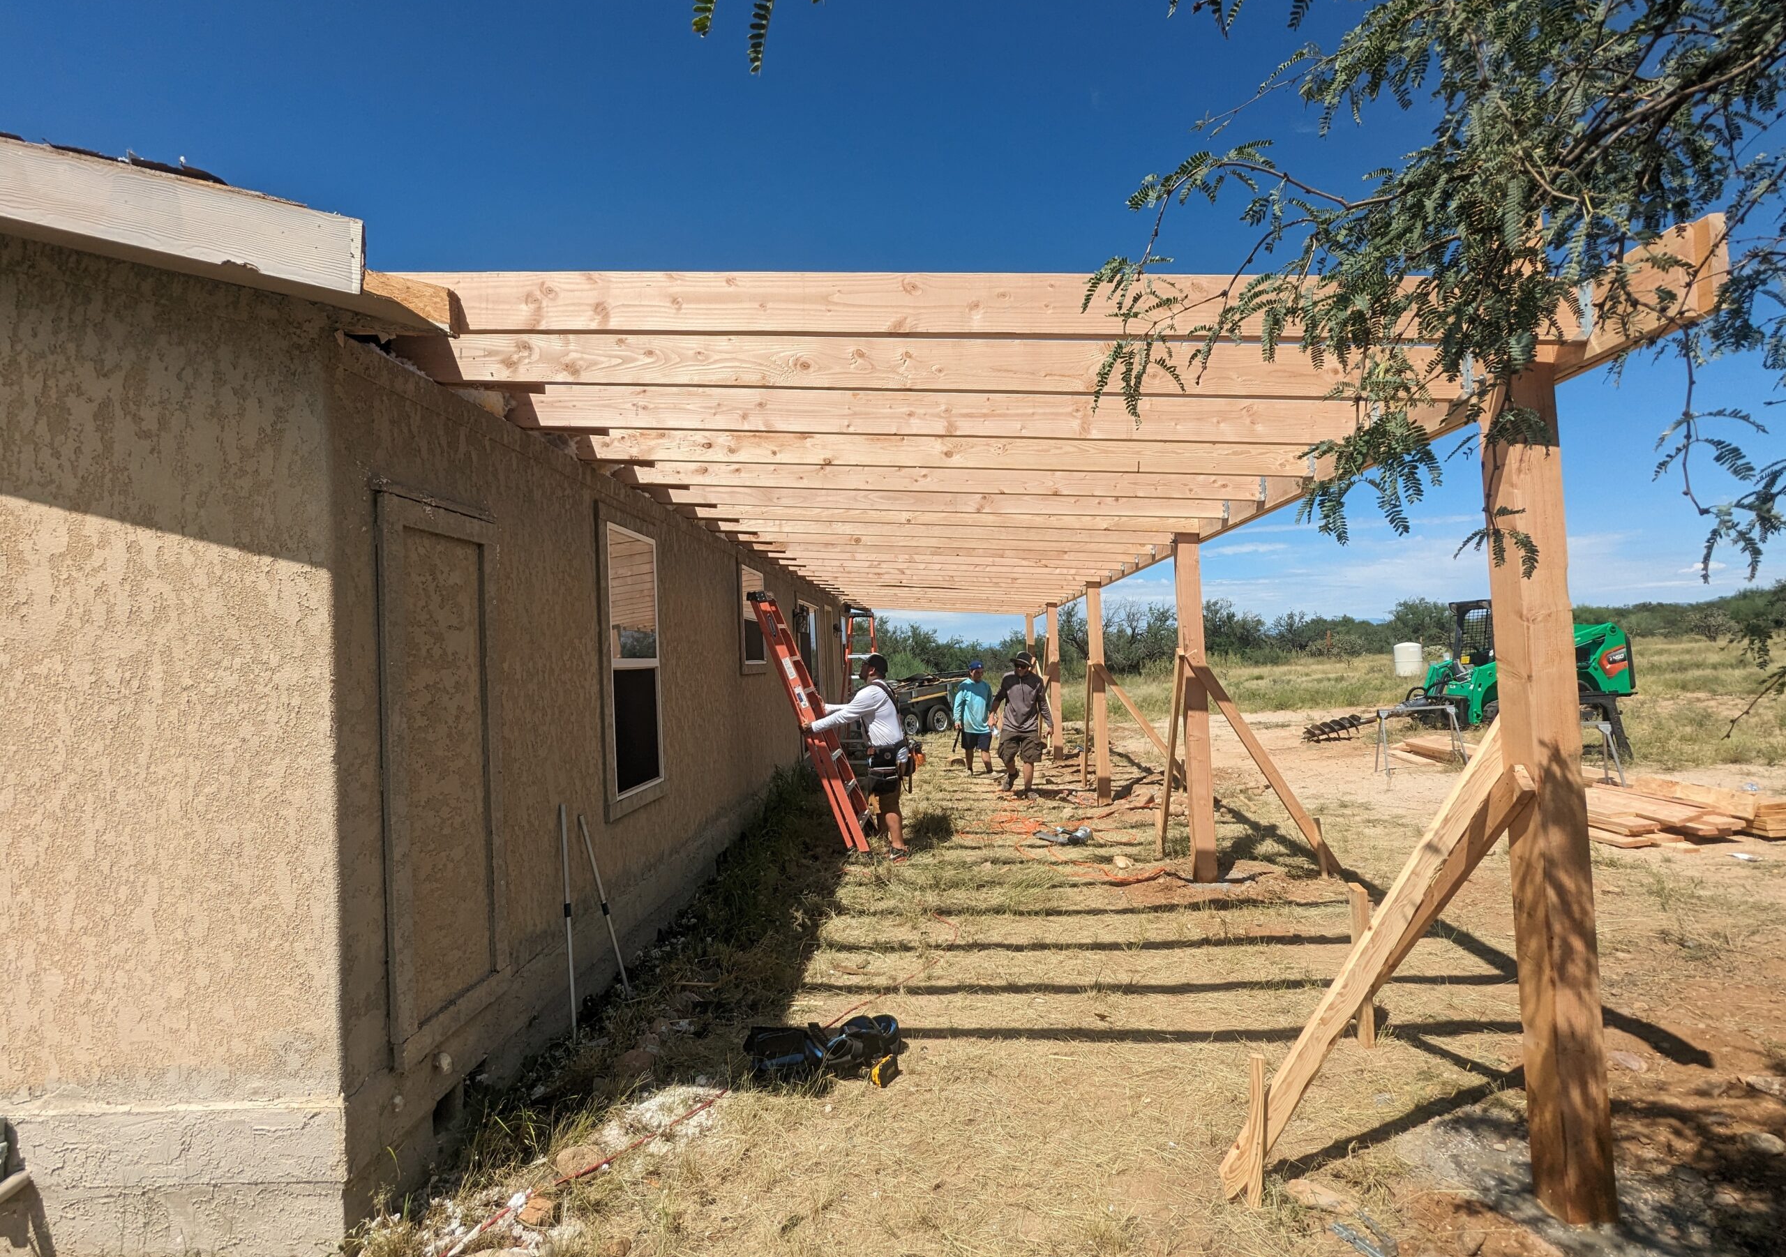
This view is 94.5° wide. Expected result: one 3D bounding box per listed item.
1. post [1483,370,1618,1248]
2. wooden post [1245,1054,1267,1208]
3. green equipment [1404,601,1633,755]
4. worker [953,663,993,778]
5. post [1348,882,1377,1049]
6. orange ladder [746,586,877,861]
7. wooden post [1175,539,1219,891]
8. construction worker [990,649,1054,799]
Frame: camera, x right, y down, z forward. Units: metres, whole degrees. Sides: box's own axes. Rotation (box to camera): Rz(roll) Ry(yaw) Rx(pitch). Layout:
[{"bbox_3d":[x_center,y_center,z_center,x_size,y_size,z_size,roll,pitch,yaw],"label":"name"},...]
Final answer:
[{"bbox_3d":[2.051,0.474,2.601,0.140,2.645,0.140,-2,-2,3],"label":"post"},{"bbox_3d":[1.149,1.584,2.611,0.038,0.464,0.036,2,-2,3],"label":"wooden post"},{"bbox_3d":[9.700,0.523,12.950,2.620,2.000,1.450,-2,-2,-3],"label":"green equipment"},{"bbox_3d":[1.171,1.327,12.236,0.570,1.700,0.400,-2,-2,-5],"label":"worker"},{"bbox_3d":[2.050,1.469,3.621,0.041,0.680,0.089,-2,-2,3],"label":"post"},{"bbox_3d":[-0.698,0.862,7.373,0.190,2.390,0.570,-23,0,6],"label":"orange ladder"},{"bbox_3d":[2.280,0.588,6.233,0.140,2.590,0.140,-2,-2,3],"label":"wooden post"},{"bbox_3d":[1.583,1.186,10.399,0.730,1.800,0.520,-3,-2,6],"label":"construction worker"}]

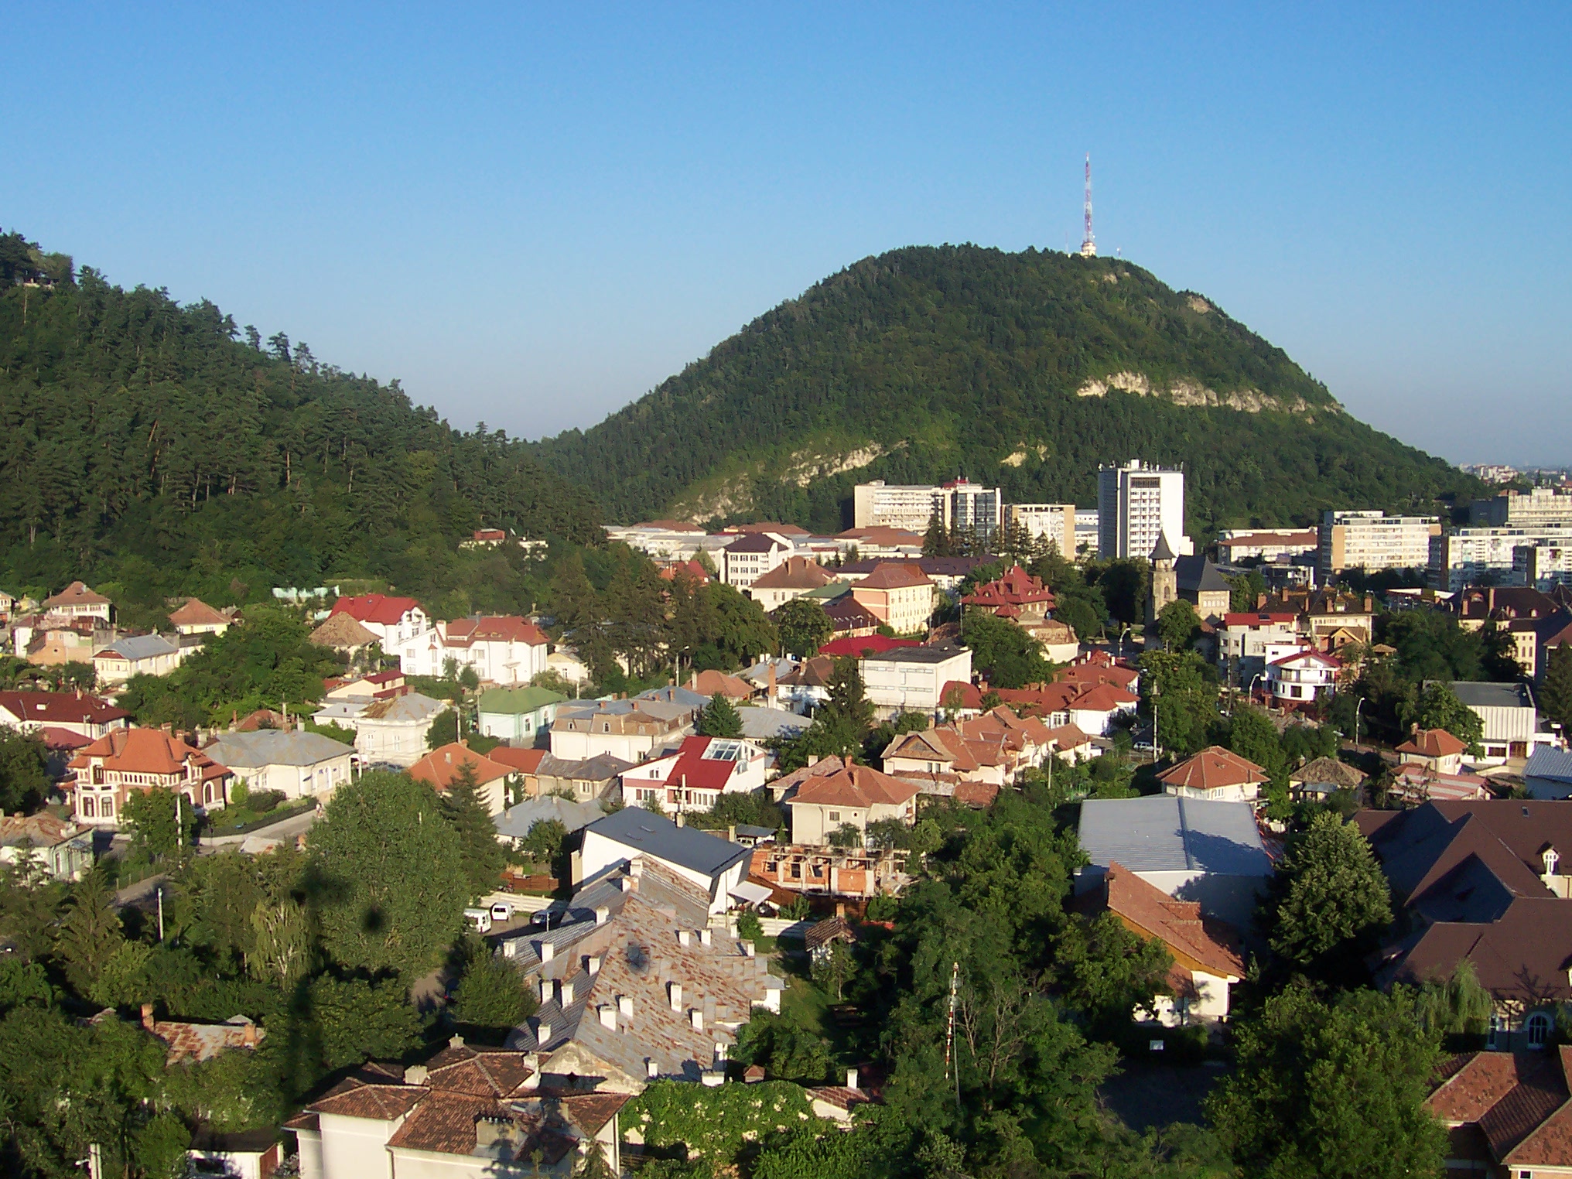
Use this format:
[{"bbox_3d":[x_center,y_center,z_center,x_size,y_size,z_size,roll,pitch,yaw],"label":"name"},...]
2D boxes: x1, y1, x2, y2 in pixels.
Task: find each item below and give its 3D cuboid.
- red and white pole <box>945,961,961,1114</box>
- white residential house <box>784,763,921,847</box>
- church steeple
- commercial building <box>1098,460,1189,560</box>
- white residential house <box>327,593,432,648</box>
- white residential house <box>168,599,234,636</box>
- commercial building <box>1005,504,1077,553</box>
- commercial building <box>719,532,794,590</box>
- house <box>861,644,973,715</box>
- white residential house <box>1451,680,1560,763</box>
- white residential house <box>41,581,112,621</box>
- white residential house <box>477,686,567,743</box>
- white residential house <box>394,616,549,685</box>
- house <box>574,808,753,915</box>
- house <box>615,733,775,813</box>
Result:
[{"bbox_3d":[12.300,32.930,123.780,1.100,12.000,0.800,0,4,0],"label":"red and white pole"},{"bbox_3d":[8.590,26.870,215.580,14.000,9.500,14.500,1,4,18],"label":"white residential house"},{"bbox_3d":[106.250,-2.540,472.040,7.200,28.800,7.200,0,5,-3],"label":"church steeple"},{"bbox_3d":[129.950,-24.330,615.090,24.500,41.000,17.500,-2,5,-25],"label":"commercial building"},{"bbox_3d":[-77.780,6.670,319.280,15.200,10.600,11.000,2,5,20],"label":"white residential house"},{"bbox_3d":[-138.680,7.130,398.620,13.000,8.800,11.500,-2,5,-28],"label":"white residential house"},{"bbox_3d":[107.520,-21.510,712.360,28.000,27.500,13.000,-1,4,-10],"label":"commercial building"},{"bbox_3d":[-9.080,-7.490,512.910,20.000,19.000,20.000,0,4,10],"label":"commercial building"},{"bbox_3d":[23.080,16.480,294.330,13.800,9.800,20.100,1,5,24],"label":"house"},{"bbox_3d":[126.460,24.150,306.230,17.000,9.800,27.000,1,5,17],"label":"white residential house"},{"bbox_3d":[-177.700,2.980,421.380,14.200,9.700,12.500,-3,5,-33],"label":"white residential house"},{"bbox_3d":[-42.590,19.380,269.720,9.300,7.000,14.500,1,5,19],"label":"white residential house"},{"bbox_3d":[-59.280,11.250,318.710,26.200,11.600,13.000,1,4,10],"label":"white residential house"},{"bbox_3d":[-12.000,27.760,174.610,13.900,7.500,11.900,1,5,18],"label":"house"},{"bbox_3d":[-13.140,26.000,245.770,14.800,8.800,18.500,1,5,16],"label":"house"}]

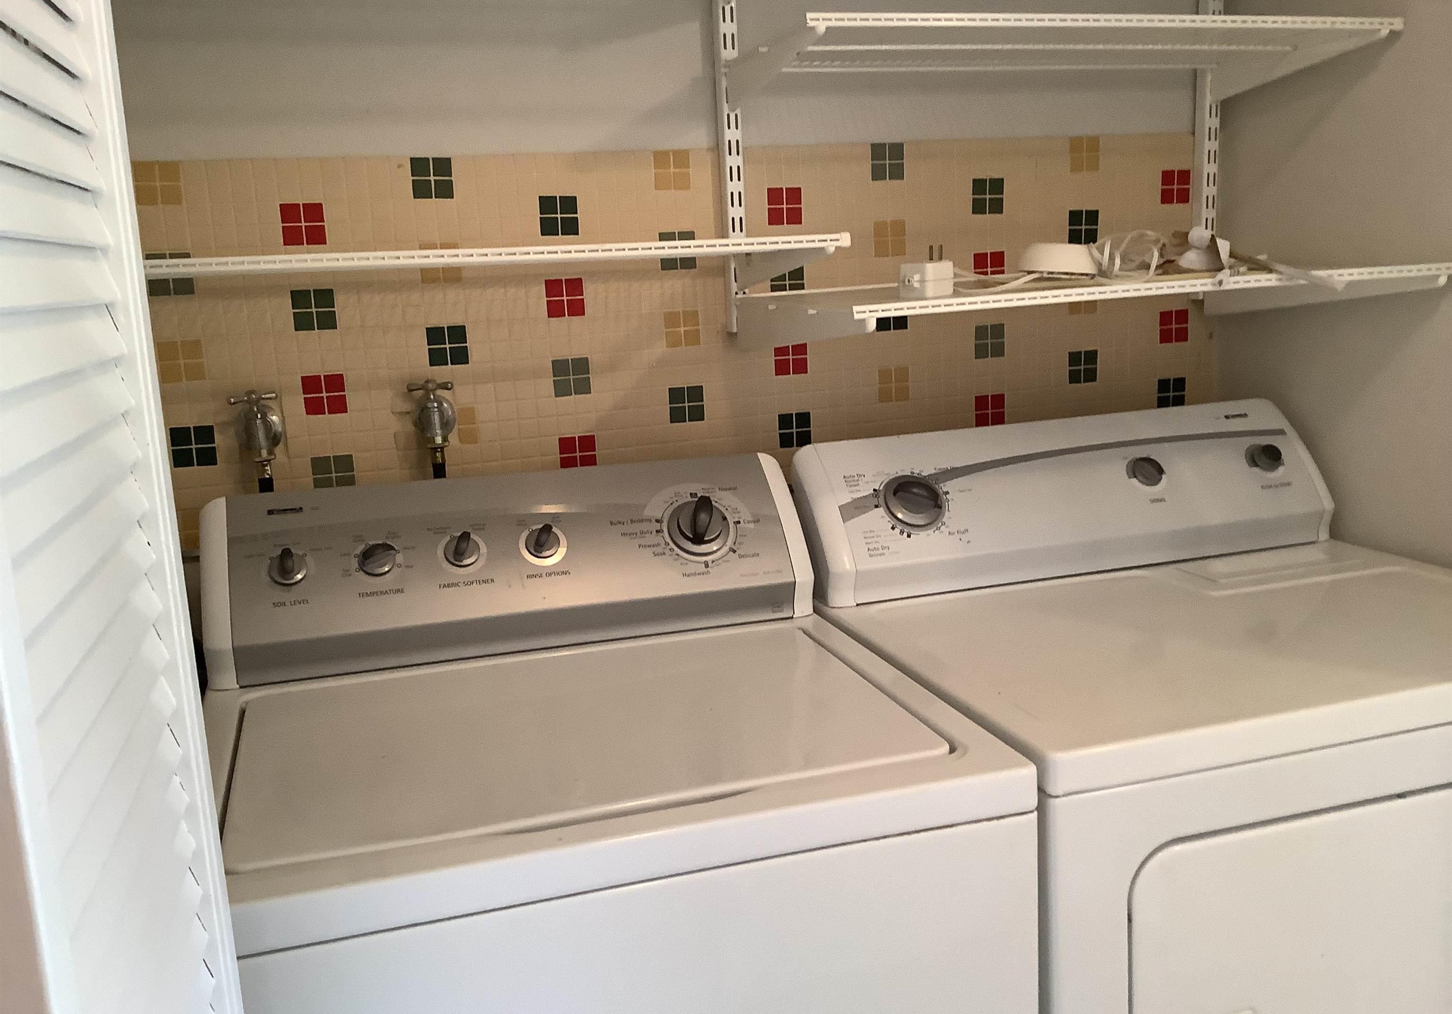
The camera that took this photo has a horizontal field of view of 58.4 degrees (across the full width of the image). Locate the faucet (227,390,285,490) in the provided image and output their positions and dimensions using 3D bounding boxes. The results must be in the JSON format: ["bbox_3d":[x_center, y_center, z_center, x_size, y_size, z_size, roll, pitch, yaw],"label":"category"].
[{"bbox_3d":[-0.550,-0.080,1.530,0.057,0.117,0.065,-7,12,-17],"label":"faucet"}]

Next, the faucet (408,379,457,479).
[{"bbox_3d":[-0.356,-0.099,1.592,0.057,0.117,0.065,-7,12,-17],"label":"faucet"}]

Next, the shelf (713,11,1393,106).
[{"bbox_3d":[0.406,-0.549,1.615,0.778,0.062,0.316,-7,12,-17],"label":"shelf"}]

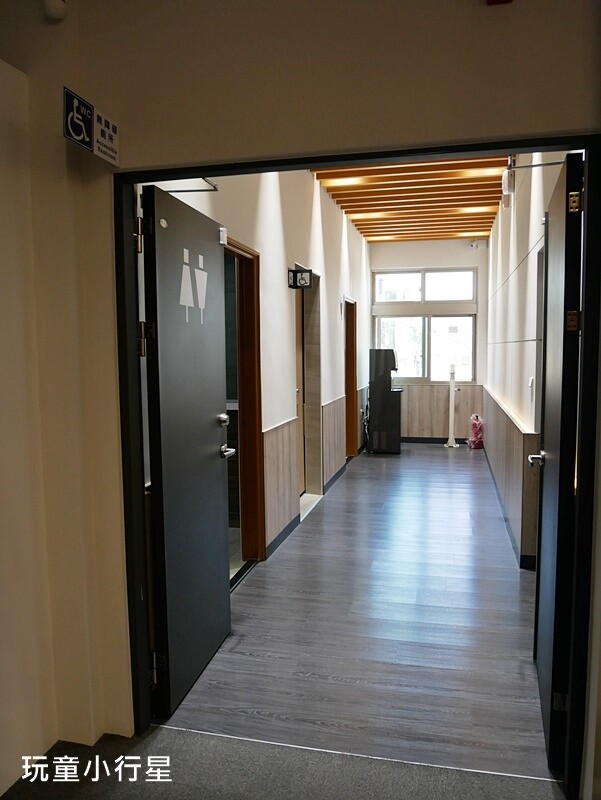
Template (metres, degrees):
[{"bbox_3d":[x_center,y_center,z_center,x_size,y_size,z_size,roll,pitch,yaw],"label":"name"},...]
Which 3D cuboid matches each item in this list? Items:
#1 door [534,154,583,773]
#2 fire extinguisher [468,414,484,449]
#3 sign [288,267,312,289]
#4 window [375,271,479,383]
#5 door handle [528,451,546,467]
[{"bbox_3d":[1.009,0.229,2.378,0.050,2.090,0.745,1,5,18],"label":"door"},{"bbox_3d":[2.620,0.462,8.901,0.220,0.500,0.200,1,5,14],"label":"fire extinguisher"},{"bbox_3d":[0.002,-0.971,4.801,0.145,0.153,0.180,1,5,14],"label":"sign"},{"bbox_3d":[1.887,-1.125,9.217,1.580,1.780,0.120,1,5,14],"label":"window"},{"bbox_3d":[1.043,0.265,2.658,0.068,0.066,0.145,1,5,18],"label":"door handle"}]

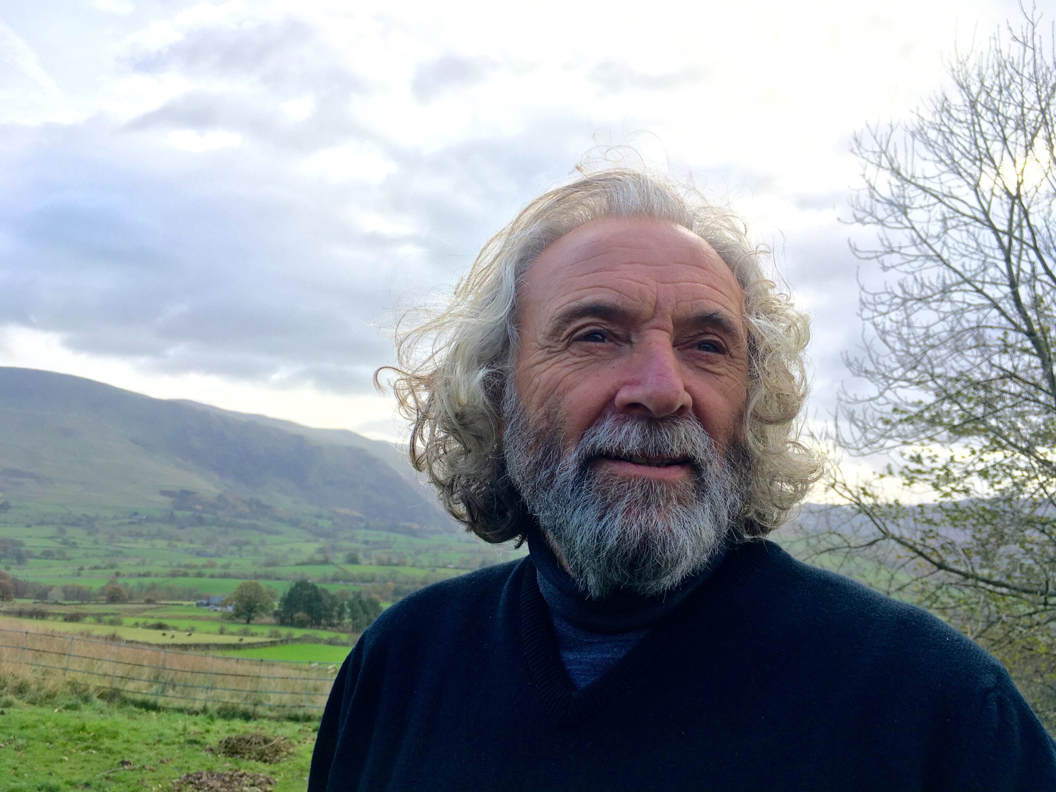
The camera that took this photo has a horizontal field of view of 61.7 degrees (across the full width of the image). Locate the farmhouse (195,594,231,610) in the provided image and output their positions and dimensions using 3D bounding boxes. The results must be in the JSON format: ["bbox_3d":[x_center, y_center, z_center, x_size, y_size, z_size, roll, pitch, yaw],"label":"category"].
[{"bbox_3d":[-144.099,94.608,405.000,16.500,7.200,8.500,4,-7,-19],"label":"farmhouse"}]

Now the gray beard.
[{"bbox_3d":[0.059,0.050,0.489,0.150,0.130,0.110,3,-10,-8],"label":"gray beard"}]

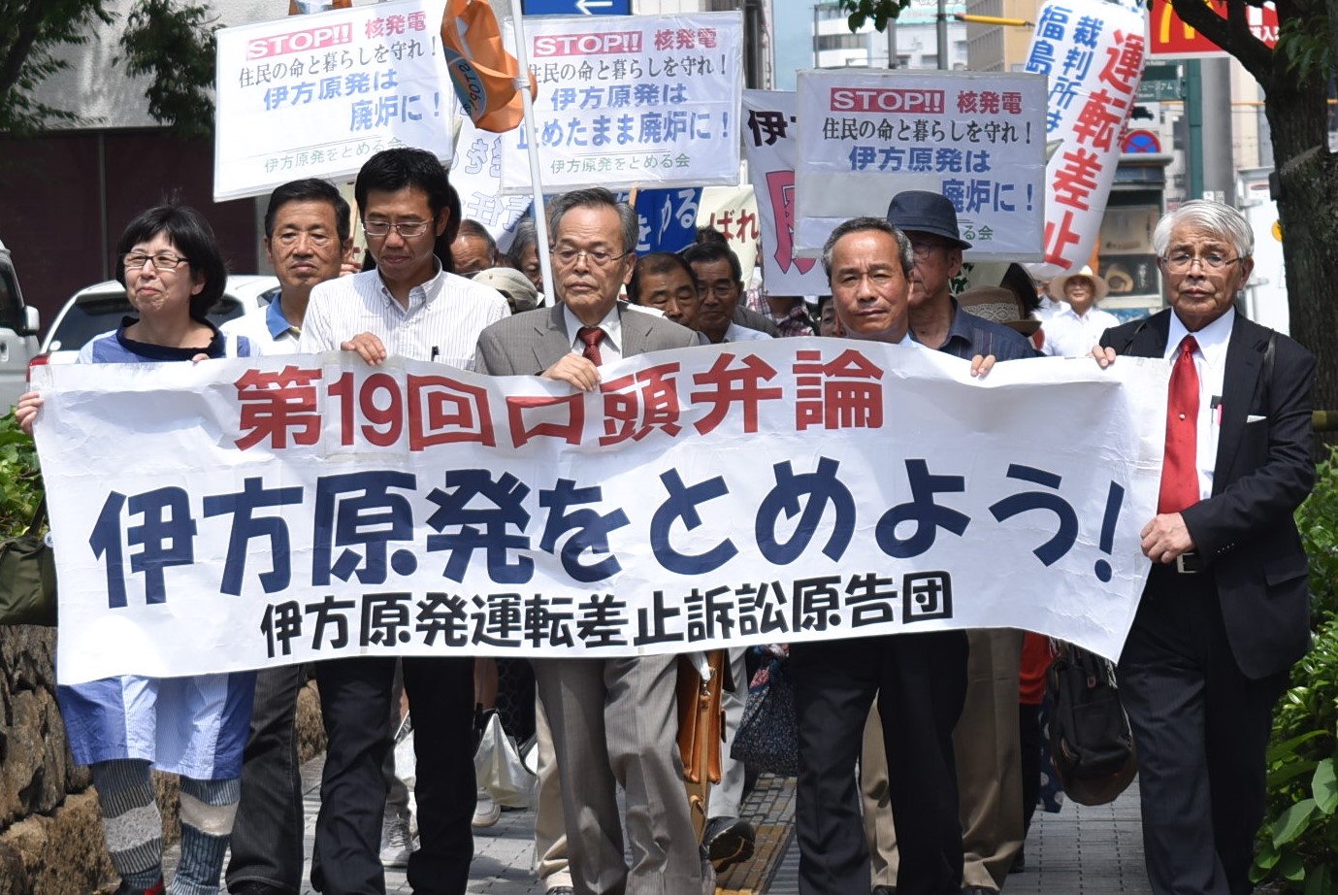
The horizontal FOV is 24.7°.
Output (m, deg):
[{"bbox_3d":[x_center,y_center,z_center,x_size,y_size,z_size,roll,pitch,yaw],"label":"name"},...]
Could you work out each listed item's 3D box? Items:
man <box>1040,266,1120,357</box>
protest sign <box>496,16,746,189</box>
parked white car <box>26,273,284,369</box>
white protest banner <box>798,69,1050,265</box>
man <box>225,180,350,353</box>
[{"bbox_3d":[2.406,-0.233,17.757,0.540,1.690,0.380,0,3,7],"label":"man"},{"bbox_3d":[-0.125,-0.914,8.100,0.635,0.472,0.025,0,3,-3],"label":"protest sign"},{"bbox_3d":[-3.230,-0.412,22.504,1.730,1.630,4.450,0,3,6],"label":"parked white car"},{"bbox_3d":[0.643,-0.718,7.800,0.635,0.475,0.025,1,3,1],"label":"white protest banner"},{"bbox_3d":[-0.907,0.222,7.297,0.540,1.700,0.420,0,3,5],"label":"man"}]

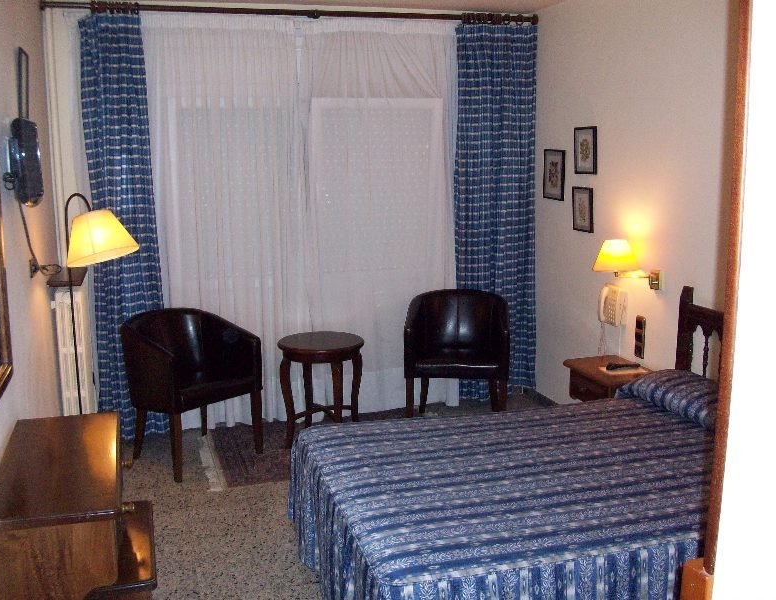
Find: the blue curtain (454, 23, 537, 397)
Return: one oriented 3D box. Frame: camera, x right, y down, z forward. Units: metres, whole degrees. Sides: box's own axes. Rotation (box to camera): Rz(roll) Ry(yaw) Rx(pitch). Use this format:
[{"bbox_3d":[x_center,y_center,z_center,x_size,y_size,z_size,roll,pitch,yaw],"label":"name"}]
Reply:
[{"bbox_3d":[0.705,-0.539,5.157,0.548,2.406,0.130,-3,11,-14],"label":"blue curtain"}]

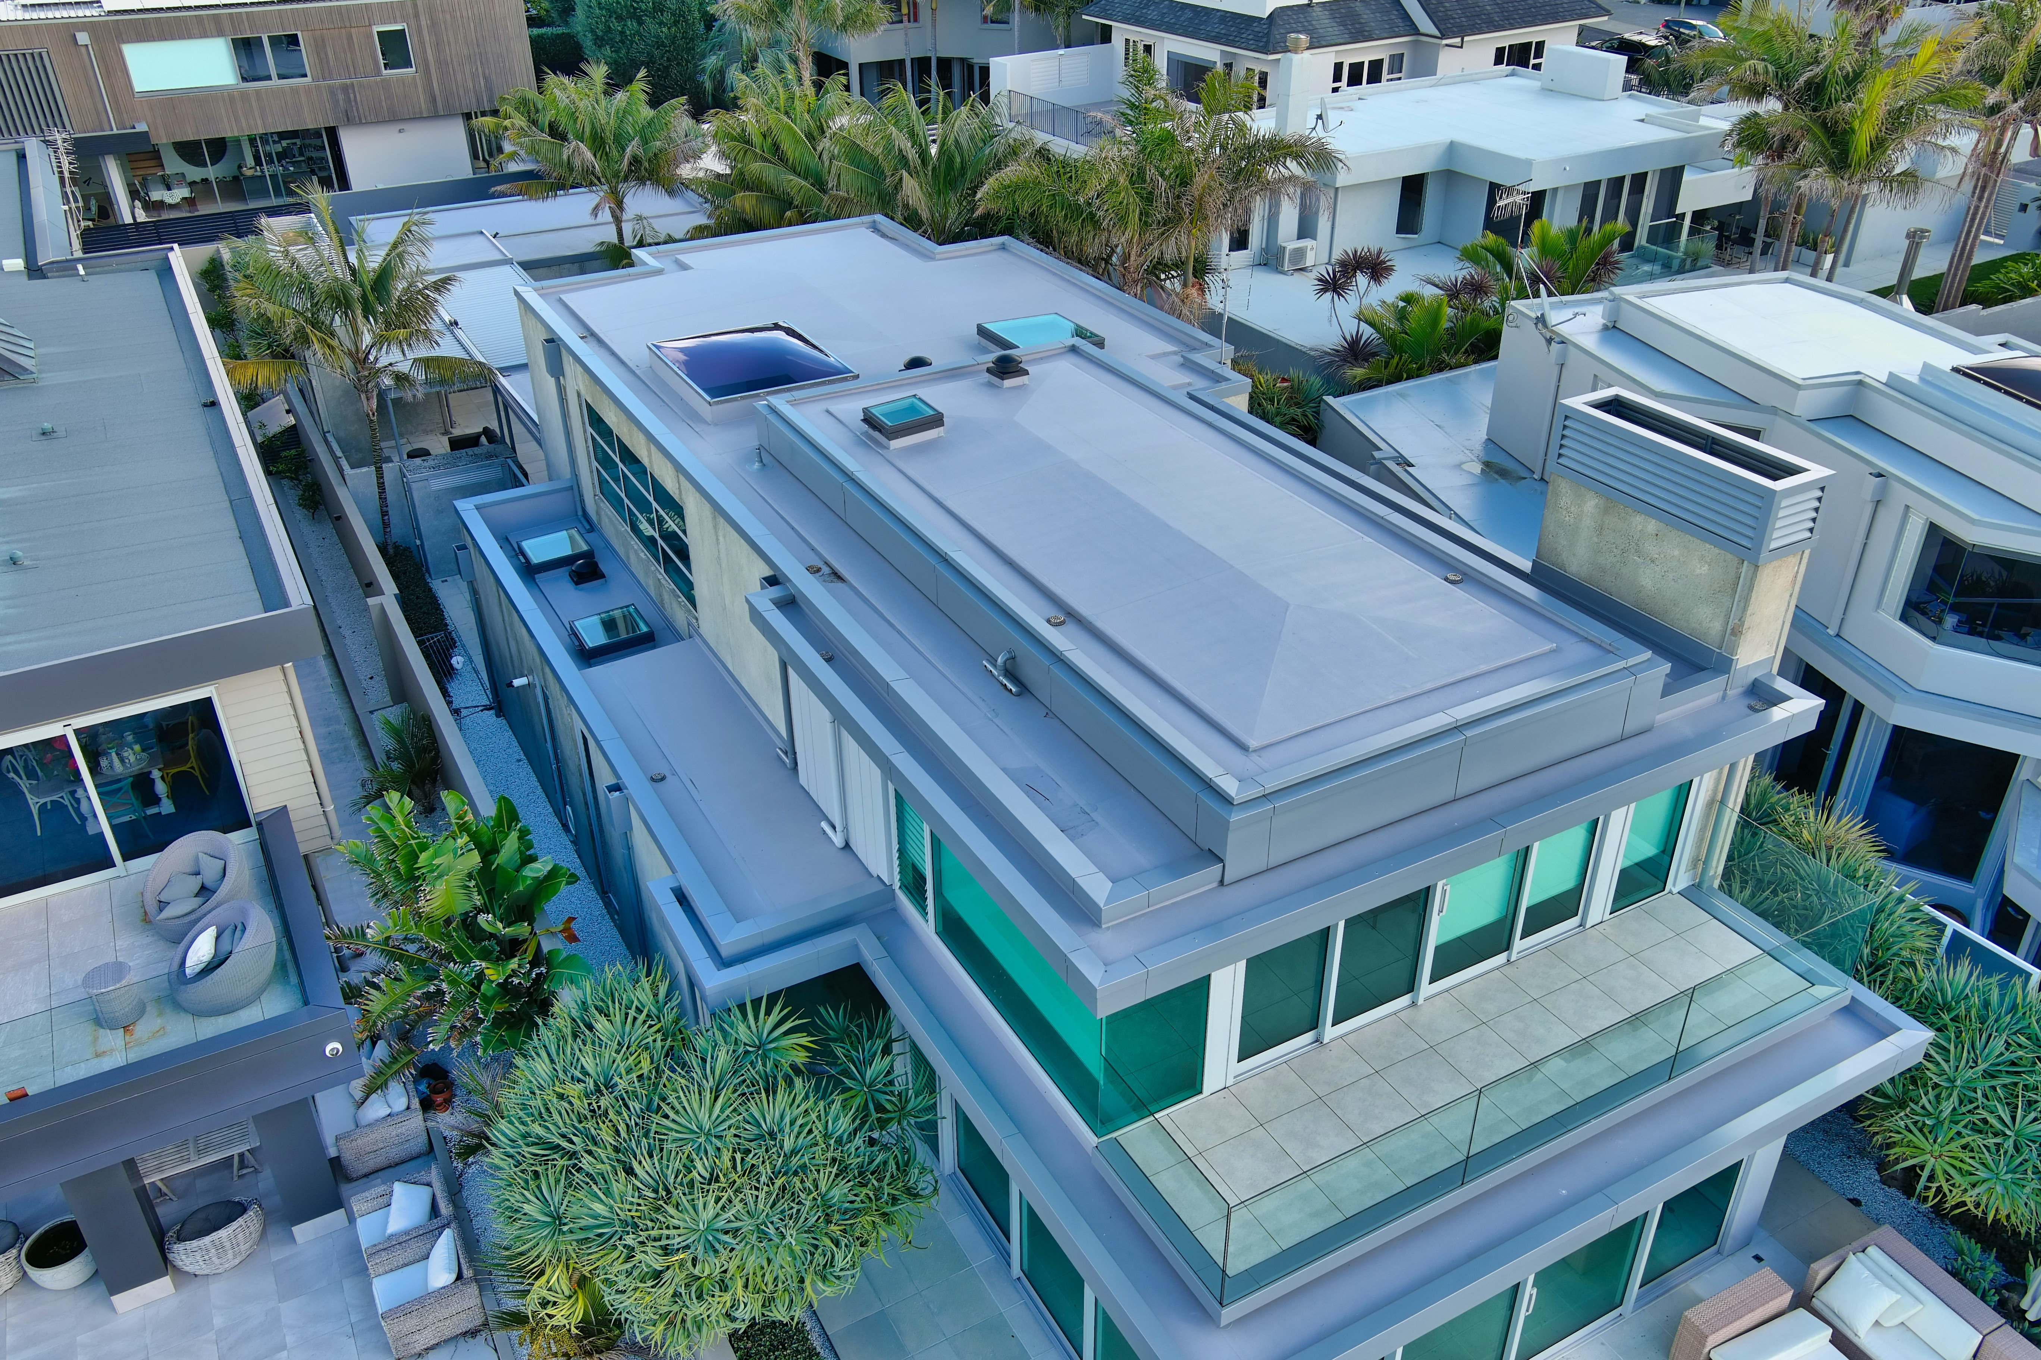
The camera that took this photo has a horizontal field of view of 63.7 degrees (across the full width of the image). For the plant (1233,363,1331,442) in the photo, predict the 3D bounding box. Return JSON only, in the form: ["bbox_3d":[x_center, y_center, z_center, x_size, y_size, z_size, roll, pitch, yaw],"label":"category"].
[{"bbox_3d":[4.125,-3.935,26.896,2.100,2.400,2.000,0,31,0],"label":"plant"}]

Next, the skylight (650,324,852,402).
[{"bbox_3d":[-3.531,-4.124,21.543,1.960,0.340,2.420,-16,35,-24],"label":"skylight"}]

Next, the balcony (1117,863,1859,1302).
[{"bbox_3d":[3.974,2.839,13.565,6.800,1.150,1.780,-16,34,-25],"label":"balcony"}]

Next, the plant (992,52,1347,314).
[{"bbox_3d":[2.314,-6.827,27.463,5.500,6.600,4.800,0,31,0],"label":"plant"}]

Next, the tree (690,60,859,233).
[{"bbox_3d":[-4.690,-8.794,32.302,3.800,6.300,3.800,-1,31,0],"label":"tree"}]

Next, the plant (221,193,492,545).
[{"bbox_3d":[-11.064,-5.069,28.006,4.300,6.150,4.300,-1,31,0],"label":"plant"}]

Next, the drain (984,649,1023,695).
[{"bbox_3d":[-0.143,-0.128,14.785,0.180,0.290,0.660,-16,34,-25],"label":"drain"}]

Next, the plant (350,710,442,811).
[{"bbox_3d":[-8.668,1.238,22.875,1.250,1.500,1.300,-16,35,-24],"label":"plant"}]

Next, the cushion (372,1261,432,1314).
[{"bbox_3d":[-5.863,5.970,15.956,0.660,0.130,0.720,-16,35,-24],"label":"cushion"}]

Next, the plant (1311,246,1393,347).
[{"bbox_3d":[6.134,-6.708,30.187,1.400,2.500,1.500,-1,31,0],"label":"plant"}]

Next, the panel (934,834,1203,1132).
[{"bbox_3d":[0.331,2.071,13.875,0.960,1.900,2.950,-16,34,-25],"label":"panel"}]

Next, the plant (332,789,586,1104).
[{"bbox_3d":[-6.384,2.814,18.697,2.750,3.100,3.100,-16,35,-24],"label":"plant"}]

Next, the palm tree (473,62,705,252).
[{"bbox_3d":[-8.037,-8.504,31.880,4.200,6.500,4.200,-1,31,0],"label":"palm tree"}]

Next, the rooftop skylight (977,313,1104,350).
[{"bbox_3d":[0.303,-4.536,22.111,1.220,0.310,1.280,-16,34,-25],"label":"rooftop skylight"}]

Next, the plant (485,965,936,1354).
[{"bbox_3d":[-2.631,4.363,14.820,3.650,3.200,3.500,0,31,0],"label":"plant"}]

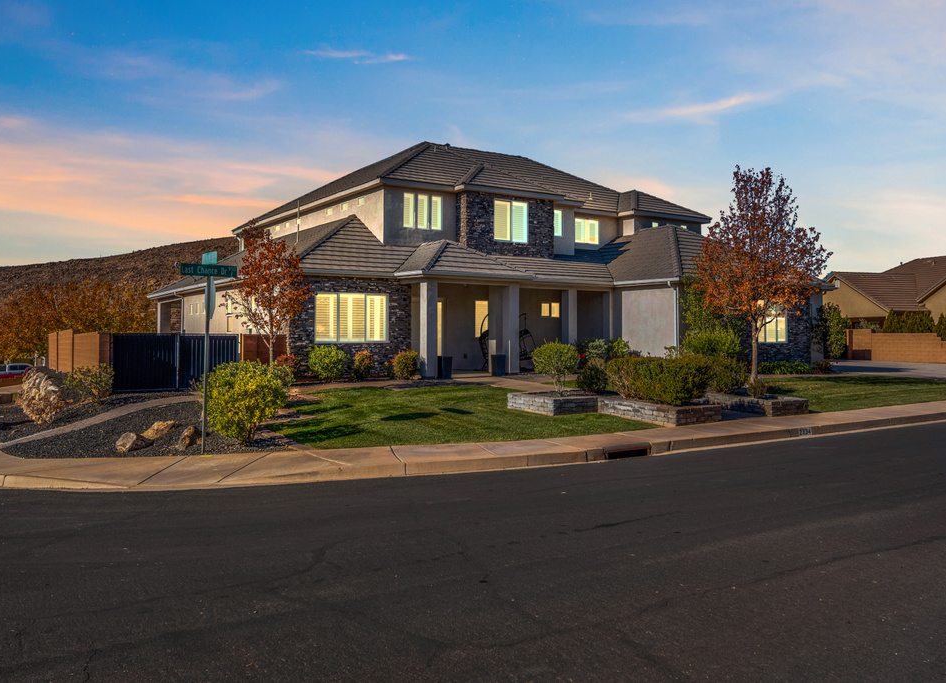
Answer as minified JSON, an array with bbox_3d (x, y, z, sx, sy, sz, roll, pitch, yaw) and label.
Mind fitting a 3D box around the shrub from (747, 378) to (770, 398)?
[{"bbox_3d":[6.880,1.145,19.200,0.520,0.480,0.500,0,0,-35],"label":"shrub"}]

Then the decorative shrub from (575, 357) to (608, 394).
[{"bbox_3d":[2.916,0.837,19.600,0.790,0.940,0.790,0,0,0],"label":"decorative shrub"}]

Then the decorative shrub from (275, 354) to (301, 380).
[{"bbox_3d":[-5.444,0.767,23.500,0.770,0.770,0.770,0,0,-34],"label":"decorative shrub"}]

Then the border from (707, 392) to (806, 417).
[{"bbox_3d":[6.737,1.508,19.422,1.300,0.420,2.300,0,0,-34],"label":"border"}]

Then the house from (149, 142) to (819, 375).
[{"bbox_3d":[0.022,-3.742,34.883,22.600,9.900,20.600,0,0,-34],"label":"house"}]

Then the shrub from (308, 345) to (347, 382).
[{"bbox_3d":[-4.400,0.680,24.100,1.200,1.140,1.150,0,0,-35],"label":"shrub"}]

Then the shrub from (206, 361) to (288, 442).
[{"bbox_3d":[-3.924,1.040,13.800,1.420,1.420,1.420,0,0,-34],"label":"shrub"}]

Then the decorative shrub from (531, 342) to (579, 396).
[{"bbox_3d":[1.958,0.664,18.900,1.140,1.280,1.140,0,0,0],"label":"decorative shrub"}]

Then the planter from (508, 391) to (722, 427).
[{"bbox_3d":[3.010,1.460,17.500,2.700,0.500,3.850,0,0,-35],"label":"planter"}]

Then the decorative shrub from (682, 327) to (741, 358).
[{"bbox_3d":[8.300,0.330,27.700,2.050,1.600,1.900,0,0,-35],"label":"decorative shrub"}]

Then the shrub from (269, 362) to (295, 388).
[{"bbox_3d":[-4.927,0.905,20.600,0.670,0.720,0.670,0,0,-34],"label":"shrub"}]

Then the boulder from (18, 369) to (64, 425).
[{"bbox_3d":[-9.150,1.170,16.900,1.000,1.070,1.250,0,0,-35],"label":"boulder"}]

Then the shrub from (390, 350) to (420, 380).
[{"bbox_3d":[-2.120,0.770,25.000,0.880,0.950,0.850,0,0,0],"label":"shrub"}]

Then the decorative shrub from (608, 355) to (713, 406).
[{"bbox_3d":[4.000,0.830,17.250,1.400,1.060,2.050,0,0,-35],"label":"decorative shrub"}]

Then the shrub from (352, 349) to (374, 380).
[{"bbox_3d":[-3.410,0.730,24.600,0.690,1.000,0.680,0,0,0],"label":"shrub"}]

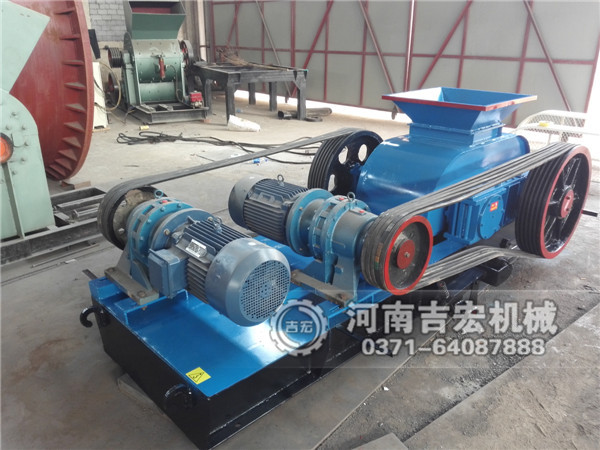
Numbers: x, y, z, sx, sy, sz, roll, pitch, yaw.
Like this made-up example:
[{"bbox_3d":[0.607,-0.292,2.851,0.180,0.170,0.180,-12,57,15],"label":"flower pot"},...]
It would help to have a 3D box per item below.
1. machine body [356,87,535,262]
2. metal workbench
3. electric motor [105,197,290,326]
[{"bbox_3d":[1.041,-0.457,3.273,1.302,0.770,0.875,-19,28,-40],"label":"machine body"},{"bbox_3d":[-1.129,-2.757,9.961,1.490,0.871,2.909,-9,23,-21],"label":"metal workbench"},{"bbox_3d":[-0.473,0.139,2.139,0.448,0.398,0.966,-19,28,-40],"label":"electric motor"}]

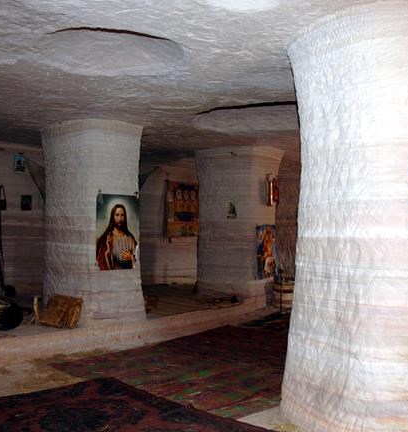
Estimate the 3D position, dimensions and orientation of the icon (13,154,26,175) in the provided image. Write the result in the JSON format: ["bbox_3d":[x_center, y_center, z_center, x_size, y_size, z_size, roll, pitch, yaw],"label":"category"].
[{"bbox_3d":[-2.790,-0.780,7.380,0.178,0.290,0.020,1,-2,-42],"label":"icon"}]

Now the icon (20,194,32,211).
[{"bbox_3d":[-2.712,-0.202,7.450,0.163,0.232,0.020,1,-2,-42],"label":"icon"}]

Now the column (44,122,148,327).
[{"bbox_3d":[-1.280,0.090,5.600,1.130,2.200,1.120,1,-2,-42],"label":"column"}]

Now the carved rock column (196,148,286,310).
[{"bbox_3d":[0.530,0.135,7.350,1.220,2.190,1.180,1,-2,-42],"label":"carved rock column"}]

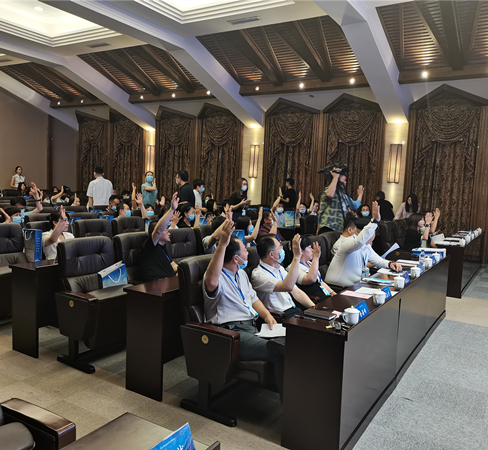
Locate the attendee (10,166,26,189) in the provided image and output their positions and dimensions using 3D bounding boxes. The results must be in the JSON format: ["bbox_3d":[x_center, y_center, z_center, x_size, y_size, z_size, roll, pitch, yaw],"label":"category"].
[{"bbox_3d":[-6.913,-0.946,13.879,0.320,1.700,0.500,7,7,42],"label":"attendee"}]

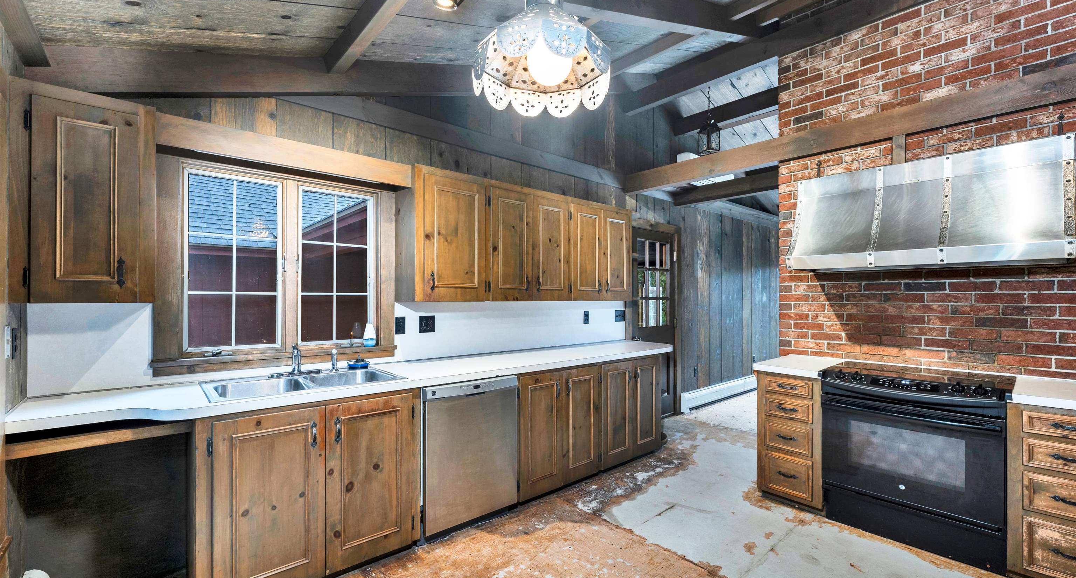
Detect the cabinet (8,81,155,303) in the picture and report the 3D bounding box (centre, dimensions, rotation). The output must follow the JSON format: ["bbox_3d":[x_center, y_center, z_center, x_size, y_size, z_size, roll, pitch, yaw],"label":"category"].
[{"bbox_3d":[-1.841,-0.354,1.846,0.402,0.823,0.305,1,-1,-41],"label":"cabinet"}]

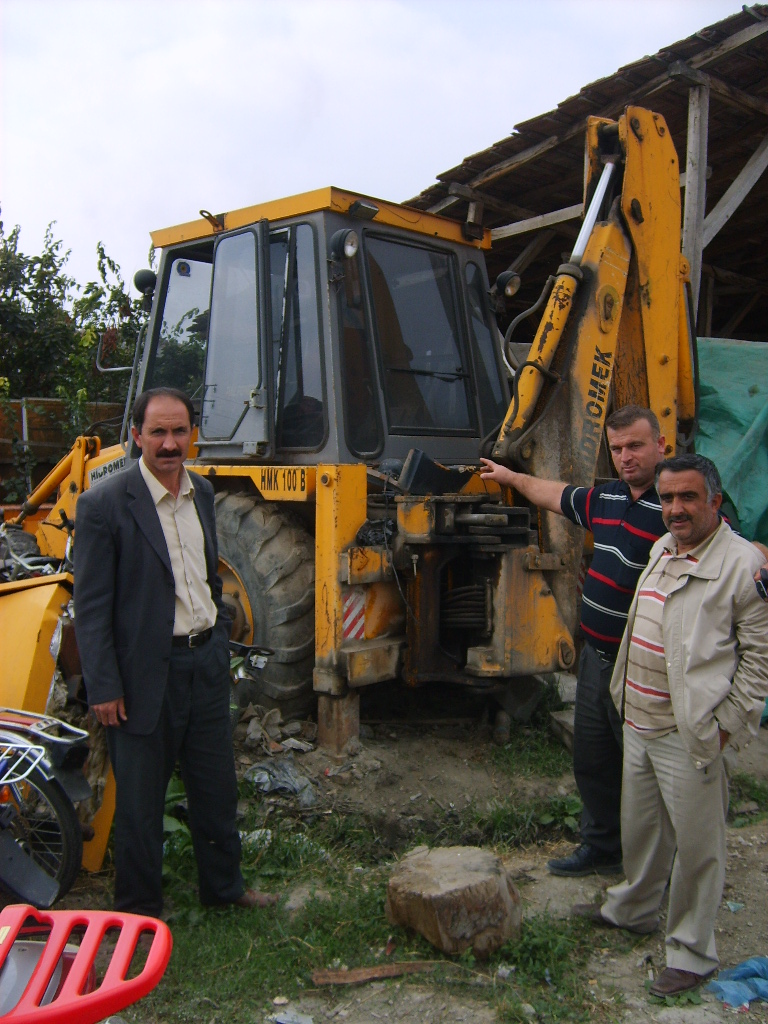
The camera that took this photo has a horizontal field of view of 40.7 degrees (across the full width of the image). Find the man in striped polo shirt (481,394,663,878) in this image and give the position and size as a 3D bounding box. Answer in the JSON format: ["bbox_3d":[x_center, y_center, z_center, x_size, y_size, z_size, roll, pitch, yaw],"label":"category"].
[{"bbox_3d":[0.800,0.455,3.600,1.080,1.700,0.500,4,6,42],"label":"man in striped polo shirt"}]

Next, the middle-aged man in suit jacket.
[{"bbox_3d":[-0.660,0.465,3.270,0.540,1.720,0.420,-2,5,-35],"label":"middle-aged man in suit jacket"}]

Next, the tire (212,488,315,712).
[{"bbox_3d":[-0.860,0.610,5.880,1.400,1.400,0.430,3,4,43],"label":"tire"}]

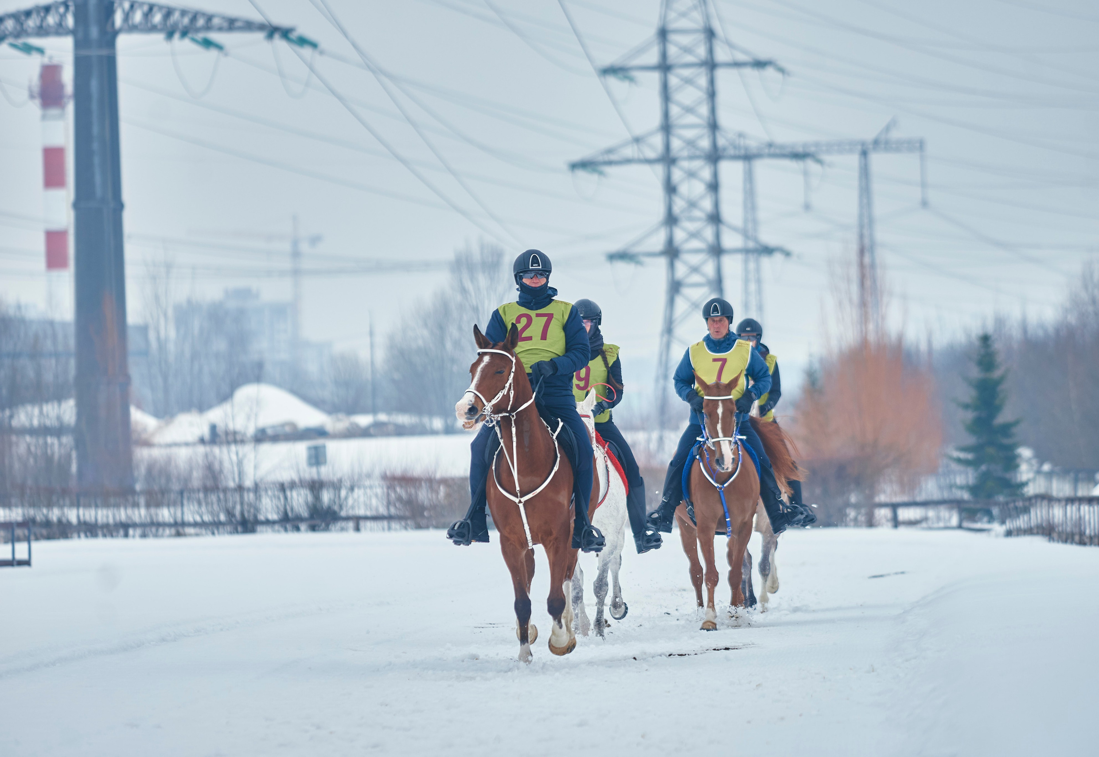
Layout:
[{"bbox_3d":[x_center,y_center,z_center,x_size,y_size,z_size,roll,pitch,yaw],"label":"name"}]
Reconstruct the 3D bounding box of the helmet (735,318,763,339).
[{"bbox_3d":[1.695,-0.405,53.400,0.224,0.205,0.285,-1,-1,2],"label":"helmet"}]

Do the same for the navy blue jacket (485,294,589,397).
[{"bbox_3d":[-0.075,-0.192,36.850,0.620,0.640,0.420,0,-1,4],"label":"navy blue jacket"}]

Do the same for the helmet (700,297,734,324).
[{"bbox_3d":[1.237,-0.501,46.300,0.225,0.195,0.280,0,-1,8],"label":"helmet"}]

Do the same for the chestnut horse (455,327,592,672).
[{"bbox_3d":[-0.080,0.660,37.100,0.680,1.970,2.250,0,-1,6],"label":"chestnut horse"}]

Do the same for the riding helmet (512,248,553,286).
[{"bbox_3d":[-0.102,-0.668,37.900,0.228,0.212,0.290,-1,-1,-7],"label":"riding helmet"}]

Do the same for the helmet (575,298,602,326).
[{"bbox_3d":[0.244,-0.449,42.900,0.225,0.190,0.280,0,-1,12],"label":"helmet"}]

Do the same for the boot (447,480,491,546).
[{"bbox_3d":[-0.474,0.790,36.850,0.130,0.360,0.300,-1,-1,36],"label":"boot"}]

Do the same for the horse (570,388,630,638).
[{"bbox_3d":[0.250,0.944,45.200,0.580,1.780,2.350,-1,-1,3],"label":"horse"}]

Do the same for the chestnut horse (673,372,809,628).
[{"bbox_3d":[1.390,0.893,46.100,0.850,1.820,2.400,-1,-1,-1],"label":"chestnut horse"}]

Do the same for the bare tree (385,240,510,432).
[{"bbox_3d":[-6.400,-2.600,390.000,8.000,12.000,8.000,-1,-1,0],"label":"bare tree"}]

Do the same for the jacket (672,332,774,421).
[{"bbox_3d":[1.262,-0.016,46.050,0.710,0.670,0.430,-1,-1,1],"label":"jacket"}]

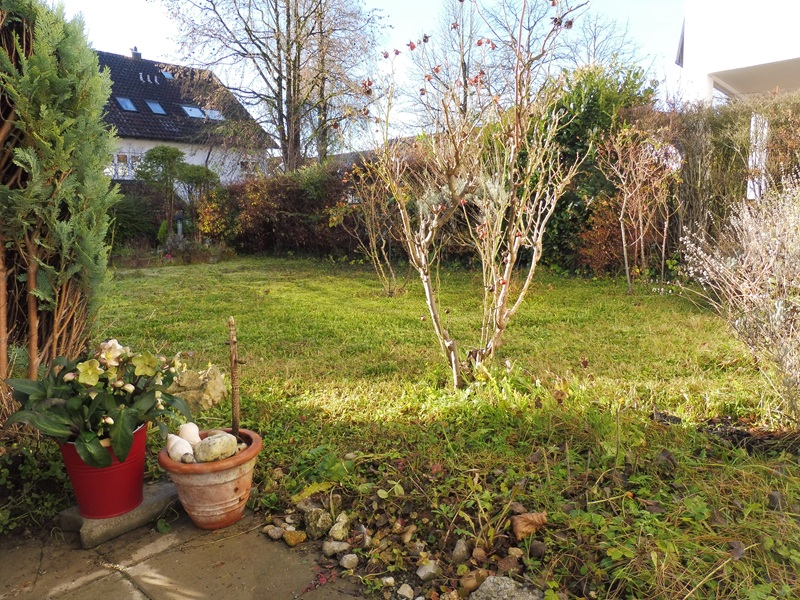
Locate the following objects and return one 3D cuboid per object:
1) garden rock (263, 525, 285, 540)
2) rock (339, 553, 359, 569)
[{"bbox_3d":[-0.320,0.593,1.471,0.056,0.028,0.041,-3,8,-13],"label":"garden rock"},{"bbox_3d":[-0.117,0.606,1.340,0.043,0.029,0.037,-2,8,-6],"label":"rock"}]

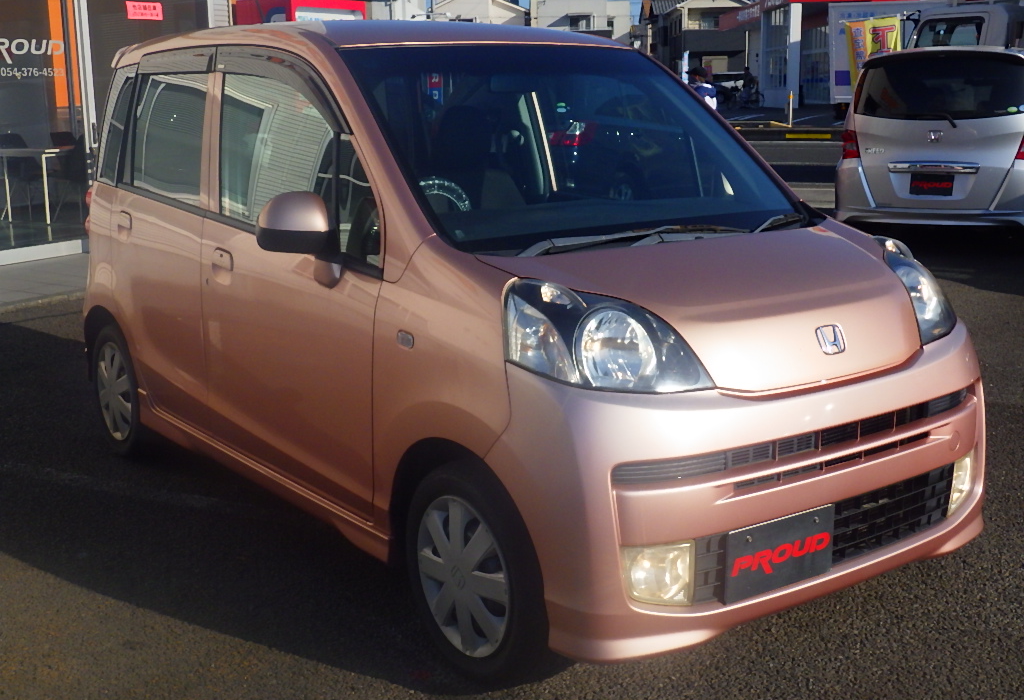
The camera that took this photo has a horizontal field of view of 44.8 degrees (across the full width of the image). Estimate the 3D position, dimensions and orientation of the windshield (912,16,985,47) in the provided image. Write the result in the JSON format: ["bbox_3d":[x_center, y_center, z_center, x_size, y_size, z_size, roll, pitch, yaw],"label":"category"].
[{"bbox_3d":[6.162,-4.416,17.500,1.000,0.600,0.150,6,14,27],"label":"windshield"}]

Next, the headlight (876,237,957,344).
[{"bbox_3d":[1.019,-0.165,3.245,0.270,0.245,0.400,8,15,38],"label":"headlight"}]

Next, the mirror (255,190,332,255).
[{"bbox_3d":[-0.540,-0.316,3.085,0.185,0.155,0.115,-9,14,-35],"label":"mirror"}]

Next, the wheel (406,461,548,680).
[{"bbox_3d":[-0.066,0.517,2.927,0.170,0.550,0.550,-9,14,-35],"label":"wheel"}]

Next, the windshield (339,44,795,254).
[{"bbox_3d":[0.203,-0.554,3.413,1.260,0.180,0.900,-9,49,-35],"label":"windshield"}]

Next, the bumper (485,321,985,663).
[{"bbox_3d":[0.641,0.287,2.984,1.450,0.630,0.420,-9,14,-35],"label":"bumper"}]

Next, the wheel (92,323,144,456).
[{"bbox_3d":[-1.487,0.150,4.851,0.170,0.550,0.550,-9,14,-35],"label":"wheel"}]

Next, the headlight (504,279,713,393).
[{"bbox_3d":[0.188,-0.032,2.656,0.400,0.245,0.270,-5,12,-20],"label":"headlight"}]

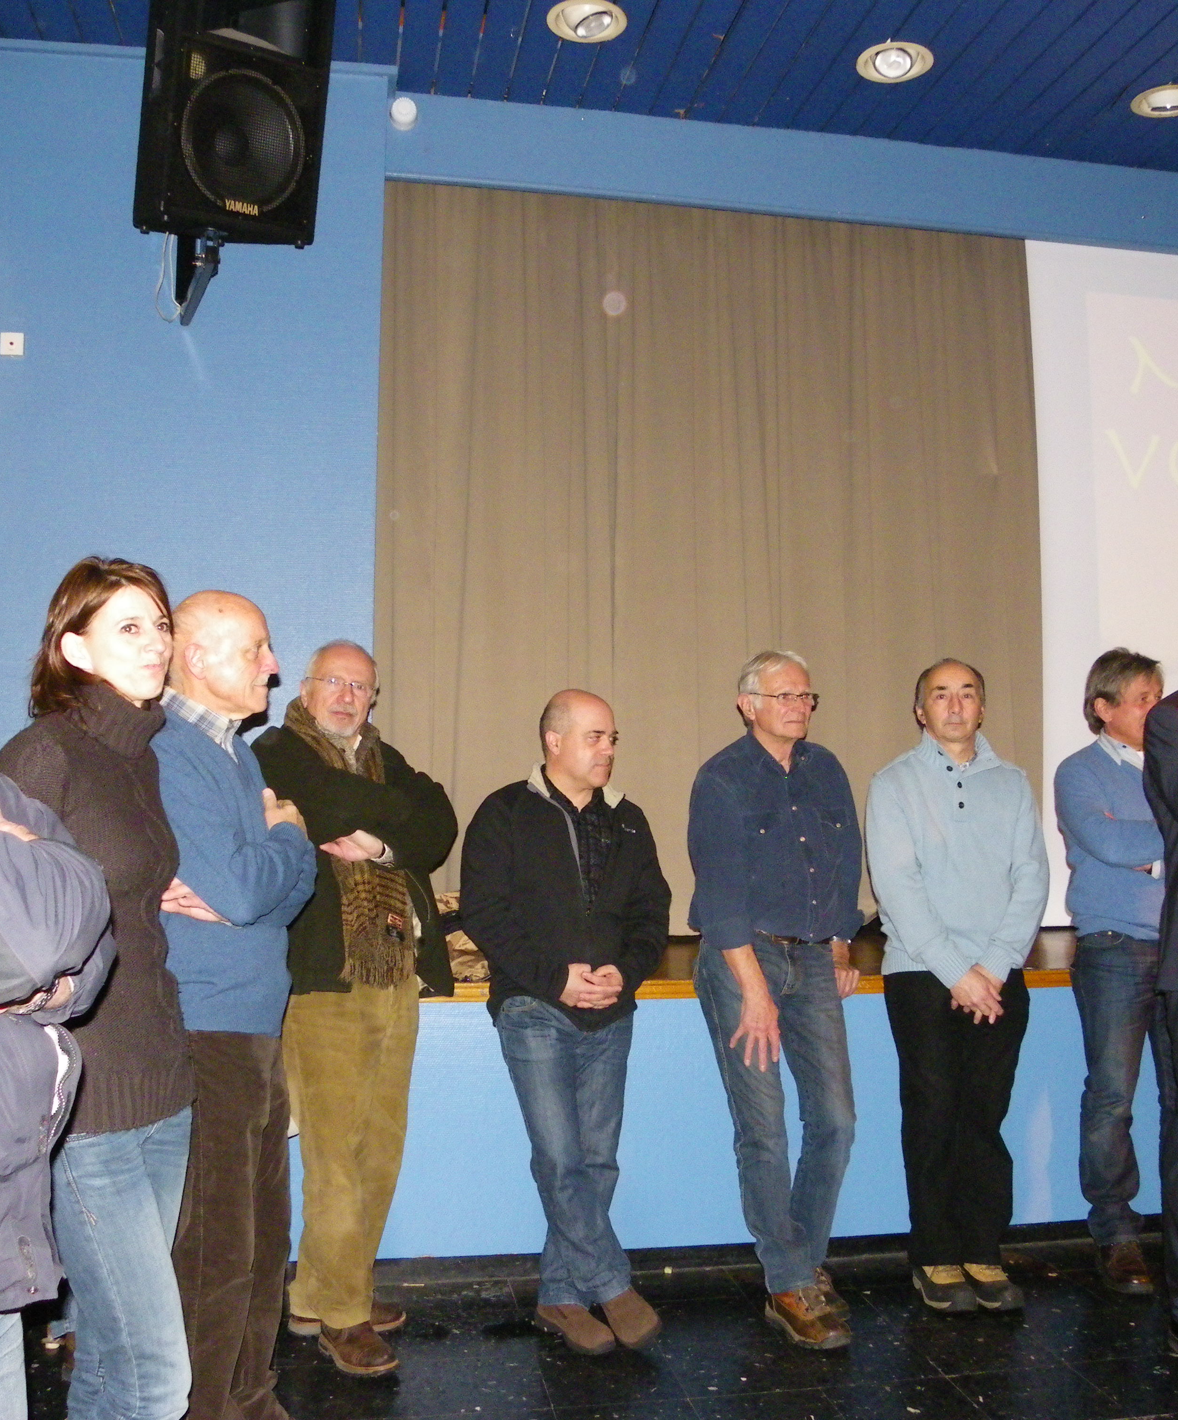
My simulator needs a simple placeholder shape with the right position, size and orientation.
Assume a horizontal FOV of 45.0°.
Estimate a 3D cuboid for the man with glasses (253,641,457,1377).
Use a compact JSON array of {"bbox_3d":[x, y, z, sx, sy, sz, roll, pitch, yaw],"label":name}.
[{"bbox_3d":[-0.563,0.676,3.442,0.500,1.690,0.400,3,-4,-40],"label":"man with glasses"}]

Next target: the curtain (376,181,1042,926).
[{"bbox_3d":[0.496,-0.554,5.330,2.600,2.780,0.130,1,-3,-10],"label":"curtain"}]

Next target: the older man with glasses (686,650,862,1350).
[{"bbox_3d":[0.495,0.692,3.684,0.490,1.700,0.430,2,-4,-25],"label":"older man with glasses"}]

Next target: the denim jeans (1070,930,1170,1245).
[{"bbox_3d":[1.495,1.036,3.930,0.410,0.870,0.280,2,-4,-25],"label":"denim jeans"}]

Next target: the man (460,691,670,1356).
[{"bbox_3d":[-0.036,0.739,3.595,0.530,1.600,0.440,2,-4,-25],"label":"man"}]

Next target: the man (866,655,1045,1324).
[{"bbox_3d":[0.983,0.704,3.813,0.510,1.690,0.380,1,-3,-13],"label":"man"}]

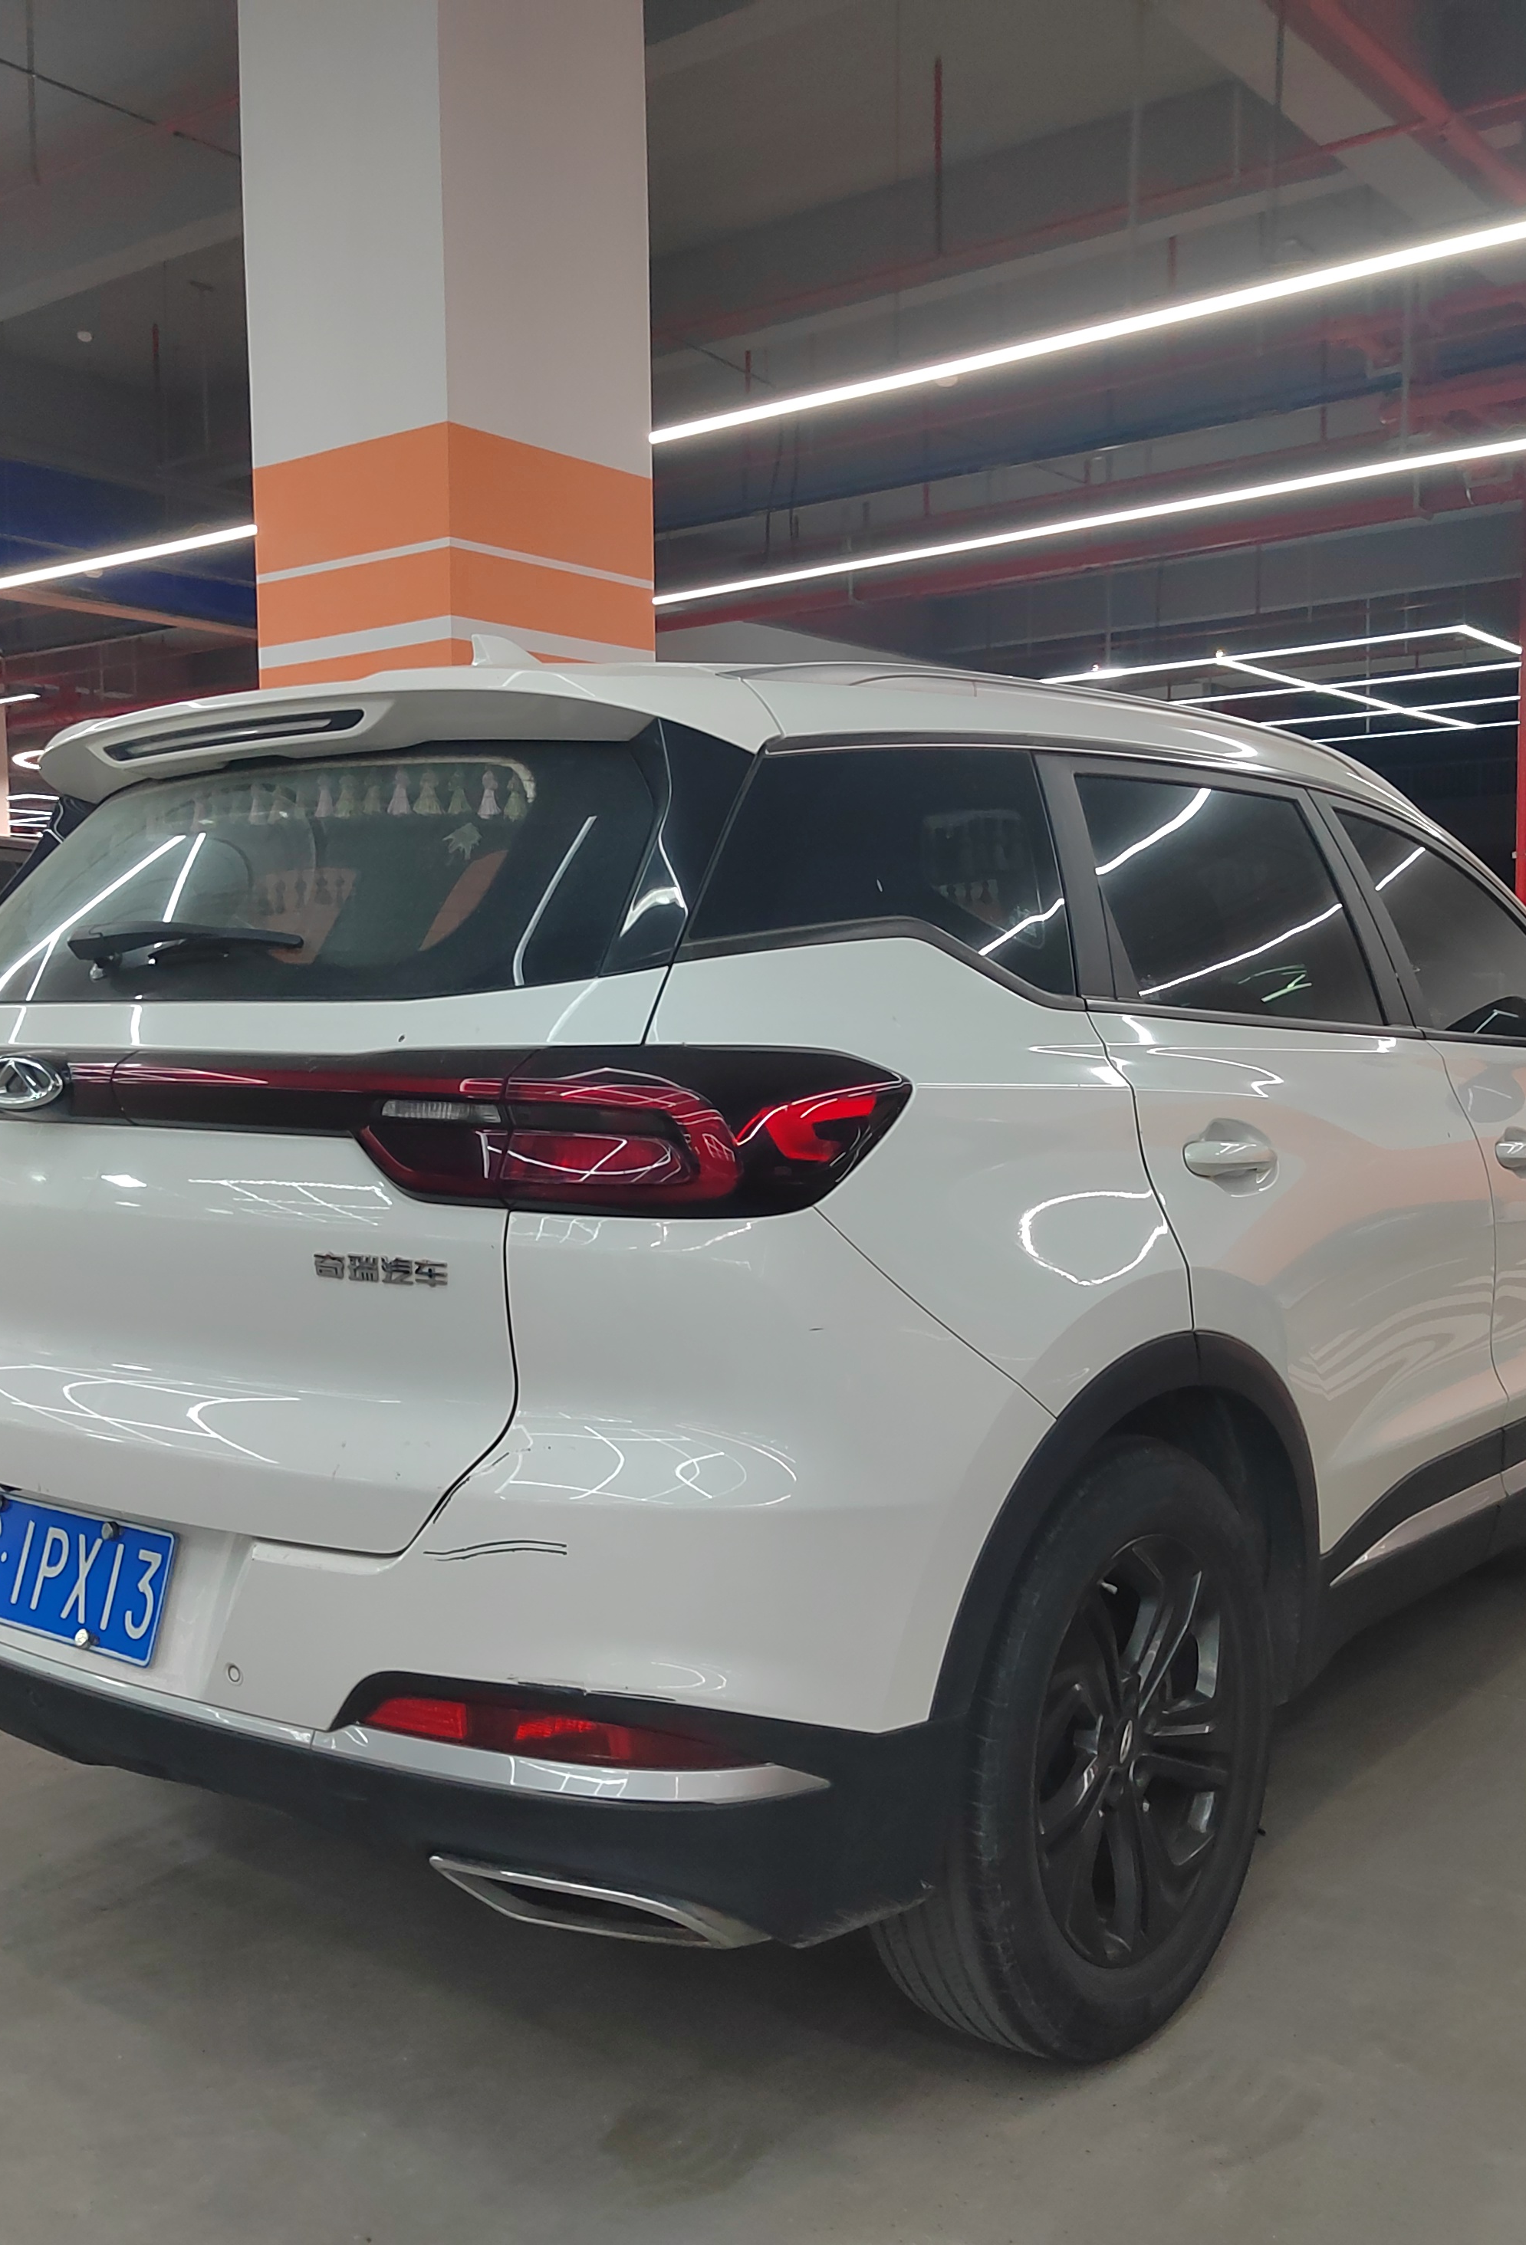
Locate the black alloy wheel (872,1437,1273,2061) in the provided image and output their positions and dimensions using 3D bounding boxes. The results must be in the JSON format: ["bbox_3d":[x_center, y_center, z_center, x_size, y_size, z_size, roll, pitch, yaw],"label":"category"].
[{"bbox_3d":[0.368,0.729,2.417,0.230,0.720,0.725,2,4,39],"label":"black alloy wheel"}]

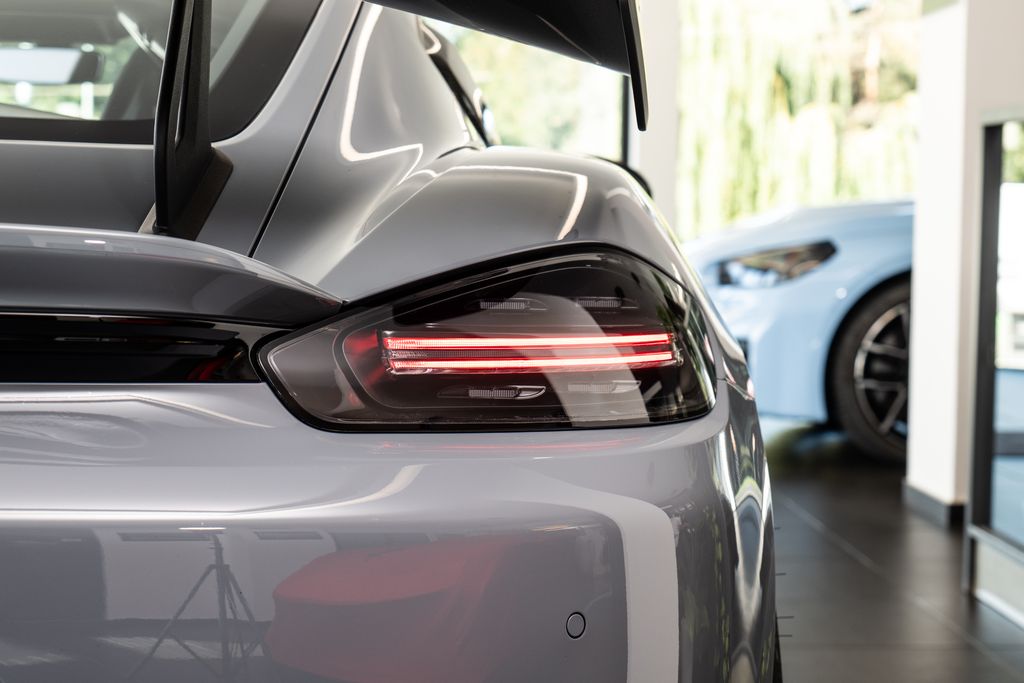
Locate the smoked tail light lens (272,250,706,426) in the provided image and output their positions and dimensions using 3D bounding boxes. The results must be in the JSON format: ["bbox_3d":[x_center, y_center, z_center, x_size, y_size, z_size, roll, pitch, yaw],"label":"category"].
[{"bbox_3d":[-0.015,0.000,1.700,0.460,0.168,0.175,-1,5,-8],"label":"smoked tail light lens"}]

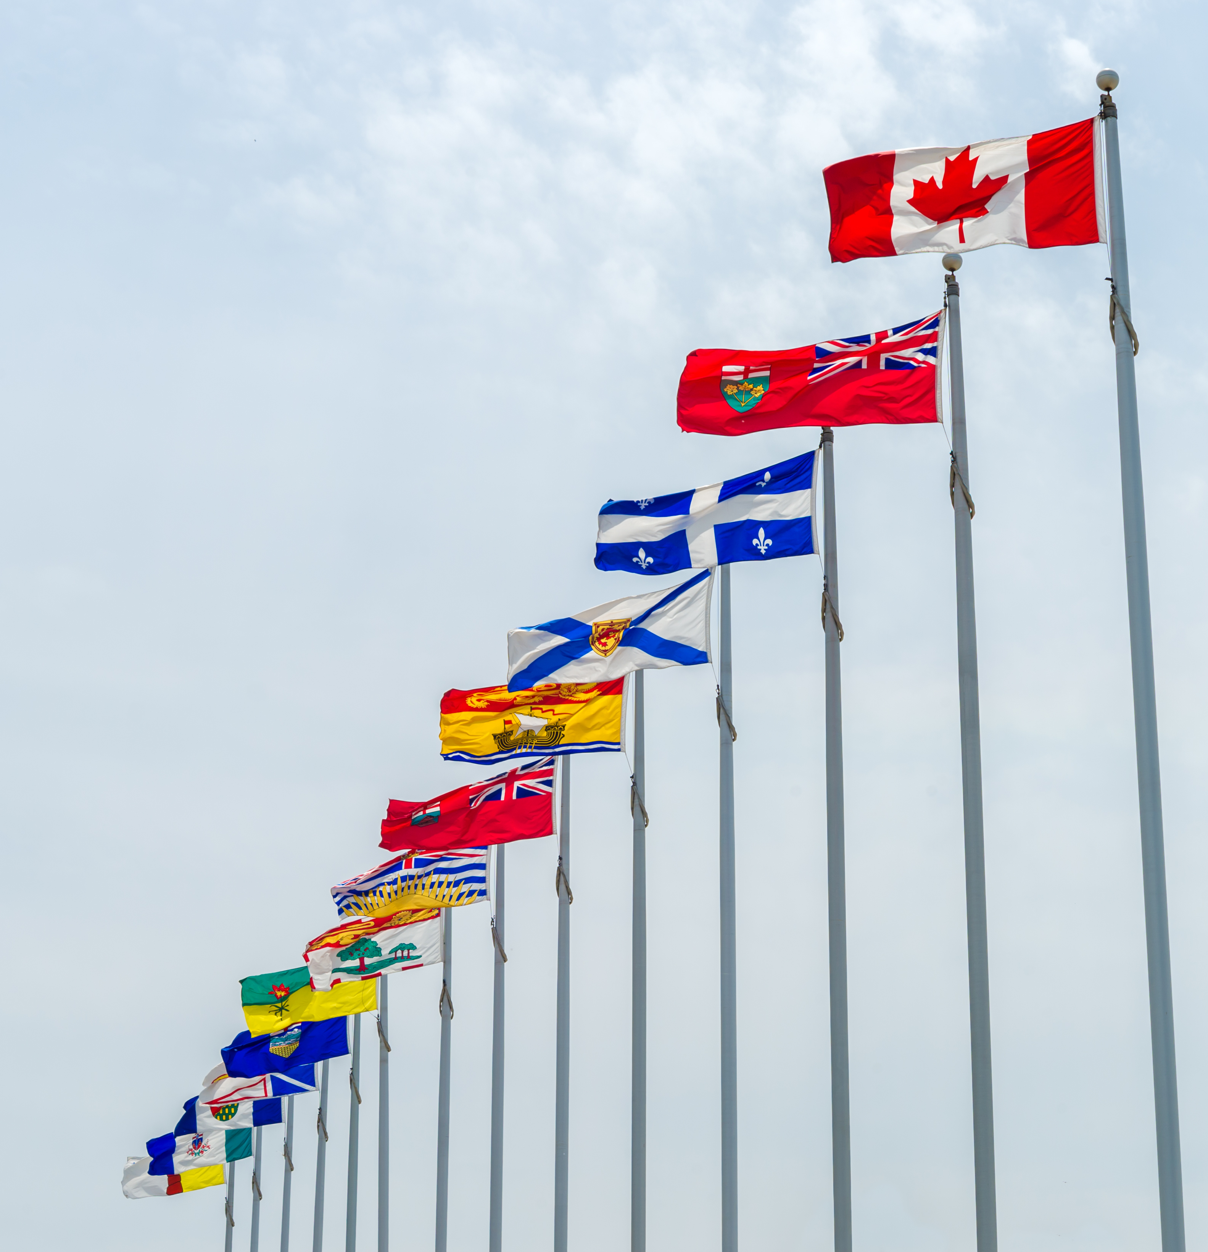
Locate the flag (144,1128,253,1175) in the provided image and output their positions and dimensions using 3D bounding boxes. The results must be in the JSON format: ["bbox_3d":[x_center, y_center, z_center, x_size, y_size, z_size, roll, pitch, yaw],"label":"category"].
[{"bbox_3d":[-6.585,8.355,47.650,1.730,1.010,0.330,-7,-21,-3],"label":"flag"}]

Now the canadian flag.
[{"bbox_3d":[2.305,-2.769,18.760,1.800,0.980,0.320,0,-20,0],"label":"canadian flag"}]

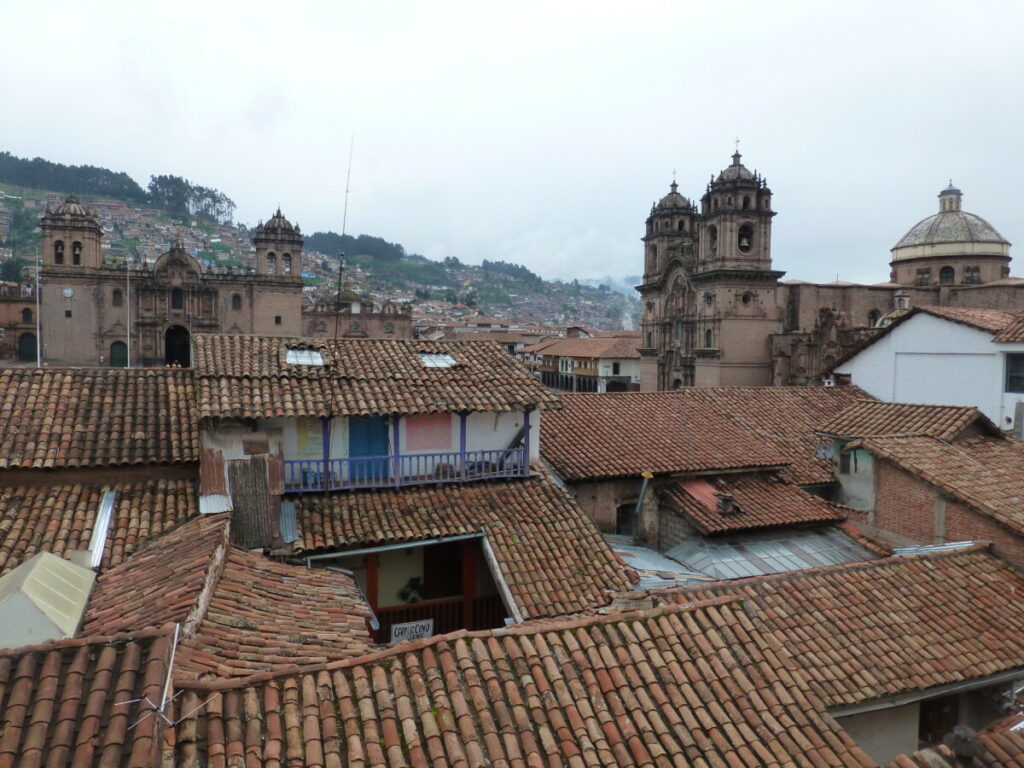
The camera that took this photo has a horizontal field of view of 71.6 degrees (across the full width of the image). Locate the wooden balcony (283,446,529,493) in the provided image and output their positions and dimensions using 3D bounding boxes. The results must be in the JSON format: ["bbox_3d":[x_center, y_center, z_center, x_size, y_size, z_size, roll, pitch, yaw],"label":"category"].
[{"bbox_3d":[-2.923,2.352,20.402,7.094,0.826,0.950,-1,3,-24],"label":"wooden balcony"}]

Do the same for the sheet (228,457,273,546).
[{"bbox_3d":[-6.510,2.939,17.647,0.956,2.298,0.100,-1,3,-24],"label":"sheet"}]

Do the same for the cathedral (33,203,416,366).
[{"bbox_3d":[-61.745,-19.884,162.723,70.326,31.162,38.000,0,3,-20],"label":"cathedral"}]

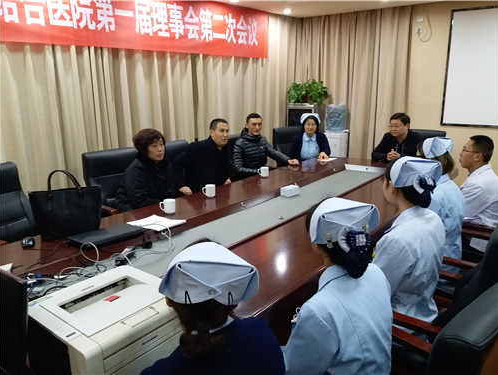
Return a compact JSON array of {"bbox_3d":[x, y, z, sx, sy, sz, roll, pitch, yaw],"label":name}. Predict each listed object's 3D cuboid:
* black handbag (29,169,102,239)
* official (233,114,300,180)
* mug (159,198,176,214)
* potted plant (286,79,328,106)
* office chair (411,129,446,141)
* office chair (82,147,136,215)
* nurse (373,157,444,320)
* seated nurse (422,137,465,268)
[{"bbox_3d":[-1.046,0.069,2.343,0.400,0.390,0.160,-6,15,-19],"label":"black handbag"},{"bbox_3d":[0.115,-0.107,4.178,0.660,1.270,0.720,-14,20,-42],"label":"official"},{"bbox_3d":[-0.542,0.122,2.698,0.108,0.092,0.080,-4,15,-12],"label":"mug"},{"bbox_3d":[0.850,-1.388,5.879,0.620,0.430,0.500,1,15,8],"label":"potted plant"},{"bbox_3d":[1.770,-0.105,4.509,0.620,1.050,0.660,11,19,38],"label":"office chair"},{"bbox_3d":[-0.946,0.230,3.392,0.660,1.060,0.610,13,20,43],"label":"office chair"},{"bbox_3d":[0.662,0.443,2.111,0.500,1.220,0.660,-12,18,-37],"label":"nurse"},{"bbox_3d":[1.158,0.271,2.742,0.490,1.220,0.660,-13,19,-38],"label":"seated nurse"}]

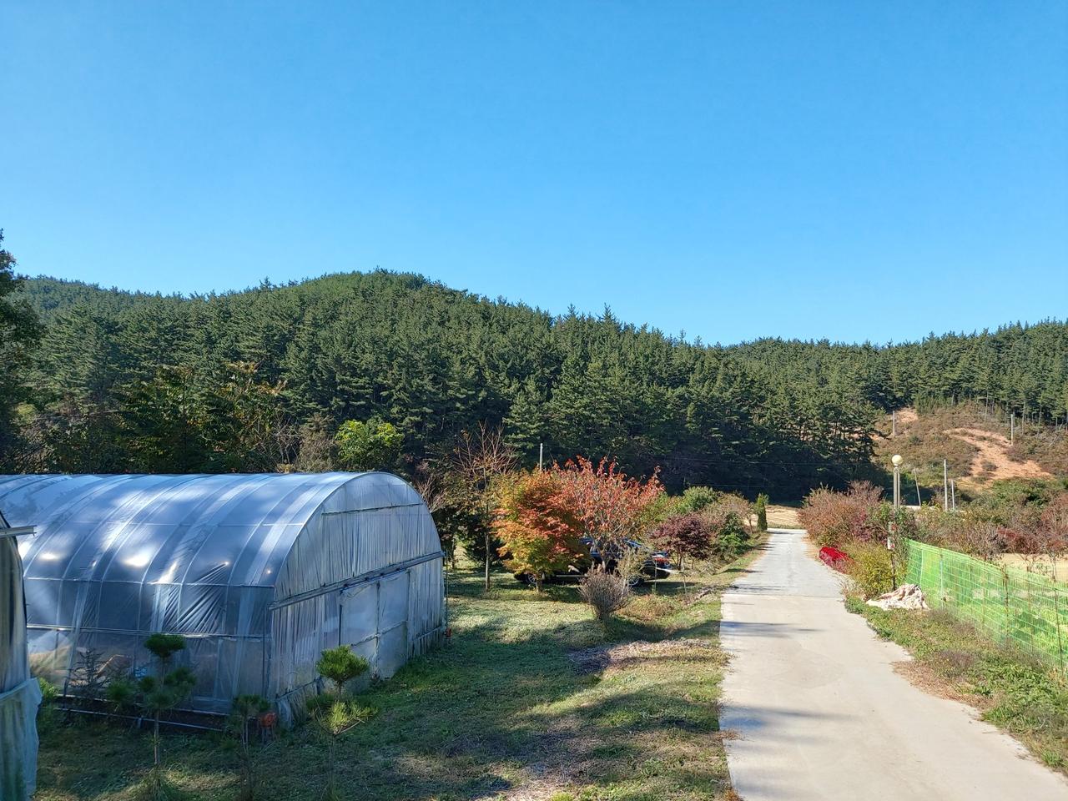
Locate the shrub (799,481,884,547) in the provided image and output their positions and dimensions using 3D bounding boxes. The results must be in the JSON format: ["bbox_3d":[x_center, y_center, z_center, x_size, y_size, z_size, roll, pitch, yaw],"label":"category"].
[{"bbox_3d":[14.550,5.449,36.500,3.950,3.280,3.750,0,-5,0],"label":"shrub"}]

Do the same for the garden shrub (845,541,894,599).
[{"bbox_3d":[8.795,4.447,20.200,1.310,1.530,1.310,0,-5,0],"label":"garden shrub"}]

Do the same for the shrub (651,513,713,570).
[{"bbox_3d":[5.184,4.936,27.000,2.160,2.020,2.050,0,-5,0],"label":"shrub"}]

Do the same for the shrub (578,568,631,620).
[{"bbox_3d":[1.508,4.182,16.700,1.120,1.190,1.120,0,-5,0],"label":"shrub"}]

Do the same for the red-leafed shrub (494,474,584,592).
[{"bbox_3d":[0.125,3.567,21.000,2.410,3.290,2.290,0,-5,0],"label":"red-leafed shrub"}]

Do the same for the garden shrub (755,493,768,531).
[{"bbox_3d":[15.918,7.799,54.000,0.930,2.690,0.930,0,-5,0],"label":"garden shrub"}]

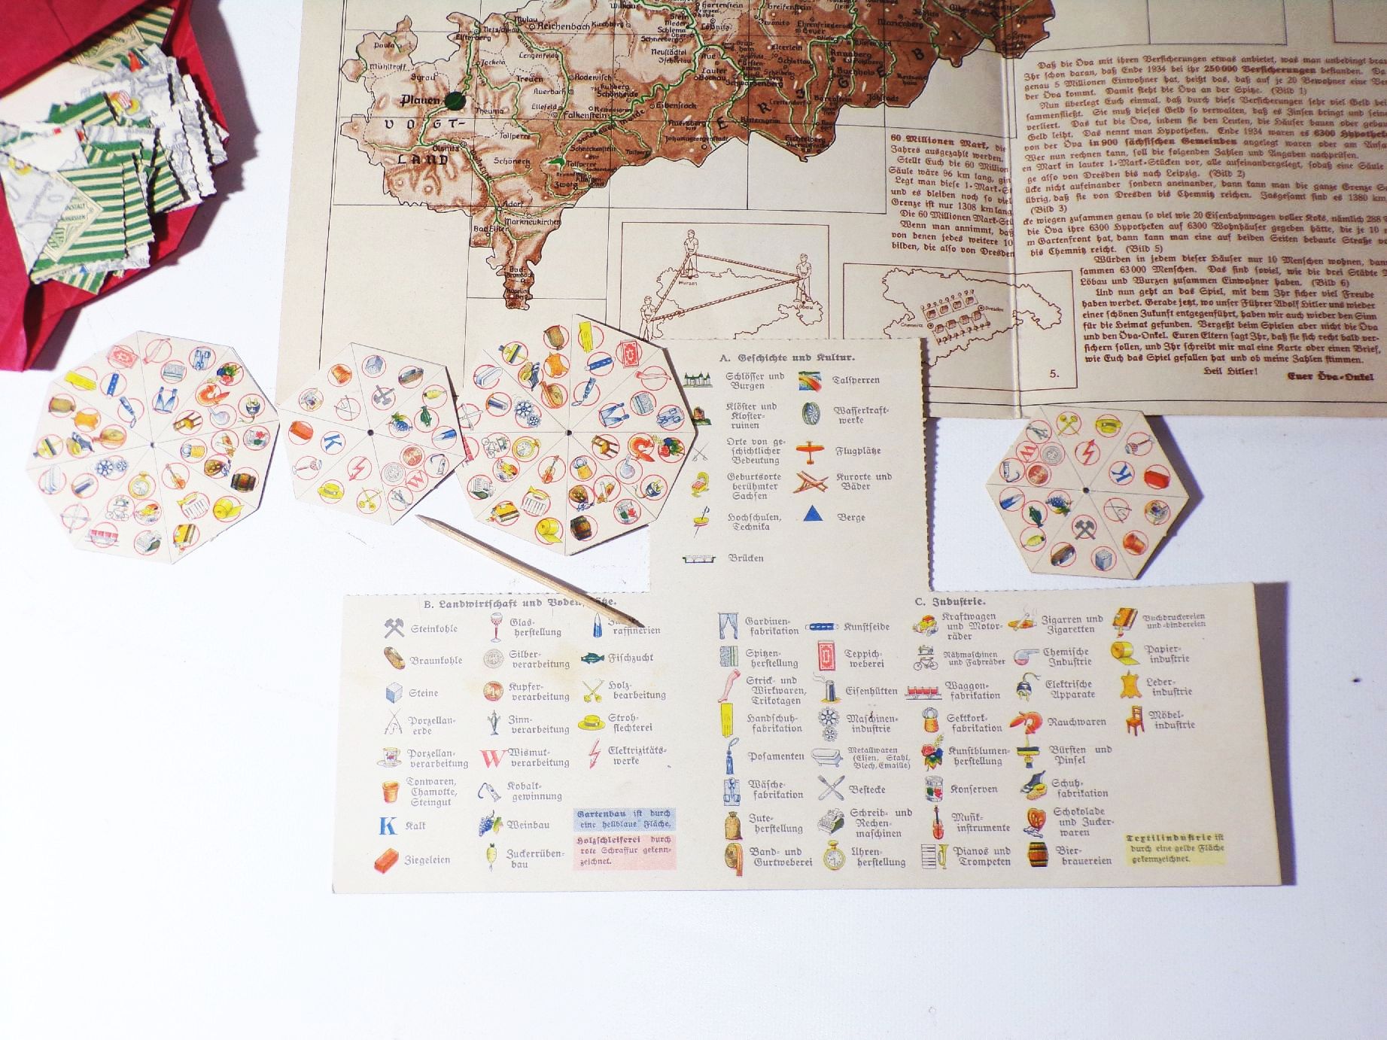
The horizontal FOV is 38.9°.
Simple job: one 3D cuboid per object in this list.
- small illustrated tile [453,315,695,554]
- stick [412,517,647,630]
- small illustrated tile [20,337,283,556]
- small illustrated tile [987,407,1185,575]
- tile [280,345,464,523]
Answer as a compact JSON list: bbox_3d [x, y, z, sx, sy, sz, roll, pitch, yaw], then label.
[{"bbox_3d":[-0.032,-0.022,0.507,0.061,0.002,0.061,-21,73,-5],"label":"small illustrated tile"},{"bbox_3d":[-0.041,0.013,0.496,0.066,0.002,0.002,26,75,9],"label":"stick"},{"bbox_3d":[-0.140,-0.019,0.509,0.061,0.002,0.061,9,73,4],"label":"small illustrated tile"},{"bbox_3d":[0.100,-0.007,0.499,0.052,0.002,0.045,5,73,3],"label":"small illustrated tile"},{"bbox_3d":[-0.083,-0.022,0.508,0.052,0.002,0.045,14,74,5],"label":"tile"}]

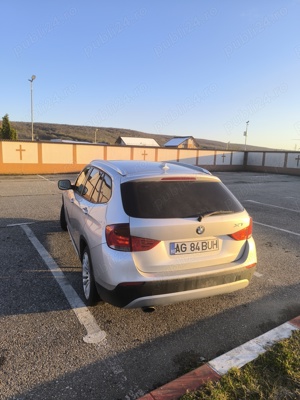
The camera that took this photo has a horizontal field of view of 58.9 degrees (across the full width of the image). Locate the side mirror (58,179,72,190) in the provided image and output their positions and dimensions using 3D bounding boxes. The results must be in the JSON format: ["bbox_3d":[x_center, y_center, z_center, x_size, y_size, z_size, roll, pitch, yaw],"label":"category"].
[{"bbox_3d":[-1.402,-0.257,4.410,0.230,0.180,0.140,-2,10,-23],"label":"side mirror"}]

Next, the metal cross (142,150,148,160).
[{"bbox_3d":[-0.451,-4.012,24.456,0.610,1.060,0.060,-4,11,-30],"label":"metal cross"}]

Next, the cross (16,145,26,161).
[{"bbox_3d":[-9.319,-3.418,19.247,0.610,1.080,0.060,-4,11,-30],"label":"cross"}]

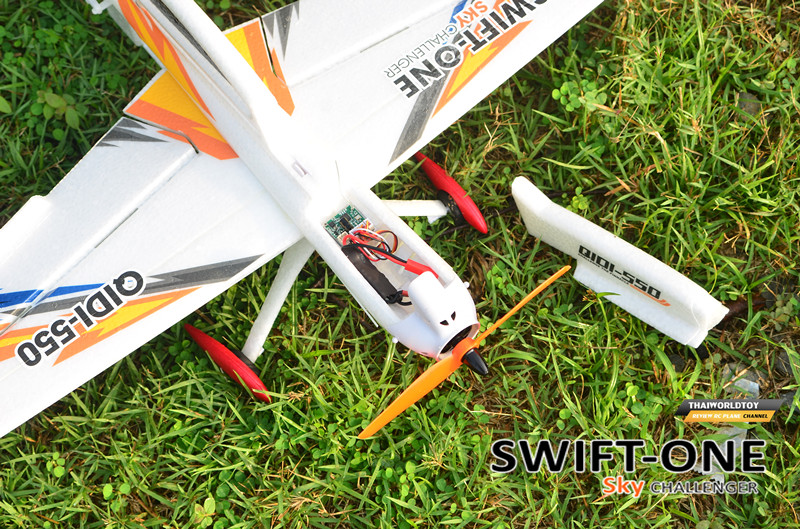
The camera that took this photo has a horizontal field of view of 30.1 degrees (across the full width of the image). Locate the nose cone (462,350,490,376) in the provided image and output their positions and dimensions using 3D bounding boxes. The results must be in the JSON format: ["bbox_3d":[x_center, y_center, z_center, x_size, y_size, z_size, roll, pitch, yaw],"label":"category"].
[{"bbox_3d":[0.035,0.046,0.682,0.009,0.009,0.013,-37,67,-15],"label":"nose cone"}]

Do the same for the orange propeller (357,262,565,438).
[{"bbox_3d":[0.031,0.040,0.686,0.127,0.012,0.008,-38,68,-12],"label":"orange propeller"}]

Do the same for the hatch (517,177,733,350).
[{"bbox_3d":[0.114,-0.006,0.772,0.127,0.037,0.031,31,65,10],"label":"hatch"}]

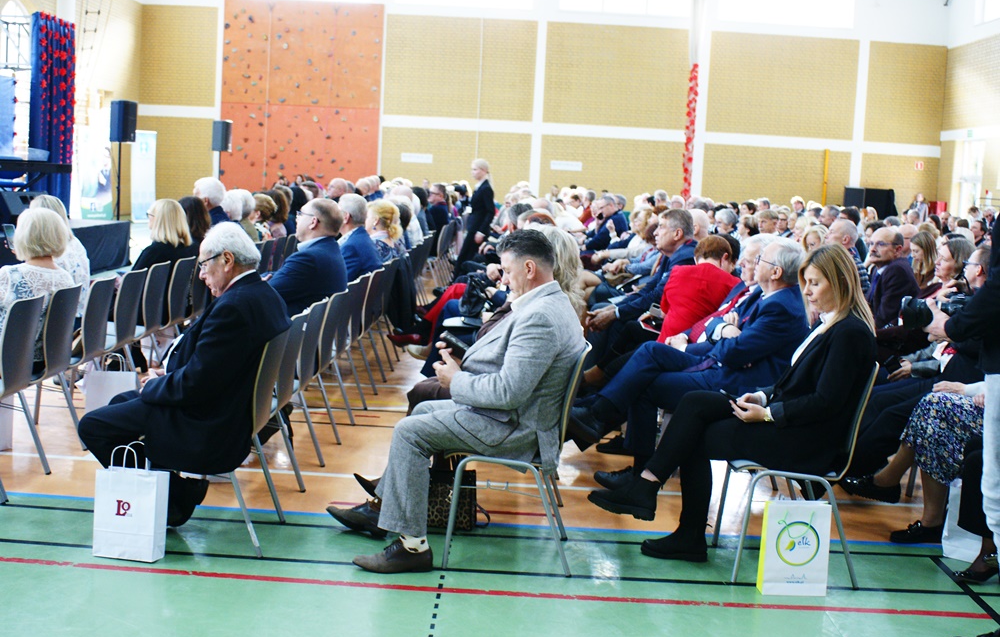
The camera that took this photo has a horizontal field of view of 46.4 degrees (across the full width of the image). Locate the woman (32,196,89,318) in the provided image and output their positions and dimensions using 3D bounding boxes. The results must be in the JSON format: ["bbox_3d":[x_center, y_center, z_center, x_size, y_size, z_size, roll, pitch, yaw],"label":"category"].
[{"bbox_3d":[-2.498,-0.010,6.040,0.800,1.290,0.500,3,7,1],"label":"woman"}]

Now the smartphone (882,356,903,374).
[{"bbox_3d":[1.901,0.231,5.622,0.075,0.150,0.012,-51,4,-39],"label":"smartphone"}]

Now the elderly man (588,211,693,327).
[{"bbox_3d":[0.745,0.064,6.538,0.860,1.350,0.540,3,7,1],"label":"elderly man"}]

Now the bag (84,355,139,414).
[{"bbox_3d":[-2.086,0.409,6.255,0.255,0.430,0.110,2,7,-5],"label":"bag"}]

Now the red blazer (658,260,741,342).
[{"bbox_3d":[1.072,-0.047,6.162,0.480,0.560,0.380,1,7,-13],"label":"red blazer"}]

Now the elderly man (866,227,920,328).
[{"bbox_3d":[2.175,0.069,7.272,0.820,1.310,0.540,1,7,-13],"label":"elderly man"}]

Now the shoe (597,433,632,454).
[{"bbox_3d":[0.688,0.694,6.465,0.290,0.110,0.105,4,7,9],"label":"shoe"}]

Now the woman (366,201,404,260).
[{"bbox_3d":[-1.152,-0.241,8.534,0.800,1.270,0.480,3,7,1],"label":"woman"}]

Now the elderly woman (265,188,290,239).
[{"bbox_3d":[-2.344,-0.588,10.937,0.800,1.260,0.500,3,7,1],"label":"elderly woman"}]

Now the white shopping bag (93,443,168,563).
[{"bbox_3d":[-1.378,0.690,4.369,0.240,0.405,0.100,4,7,9],"label":"white shopping bag"}]

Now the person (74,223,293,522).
[{"bbox_3d":[-1.236,0.248,4.583,0.810,1.250,0.580,3,6,1],"label":"person"}]

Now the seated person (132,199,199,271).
[{"bbox_3d":[-2.387,-0.179,7.780,0.820,1.260,0.500,4,7,11],"label":"seated person"}]

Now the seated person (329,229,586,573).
[{"bbox_3d":[-0.166,0.284,4.585,1.000,1.290,0.600,3,6,1],"label":"seated person"}]

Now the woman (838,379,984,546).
[{"bbox_3d":[1.960,0.365,4.950,0.980,1.250,0.520,3,6,1],"label":"woman"}]

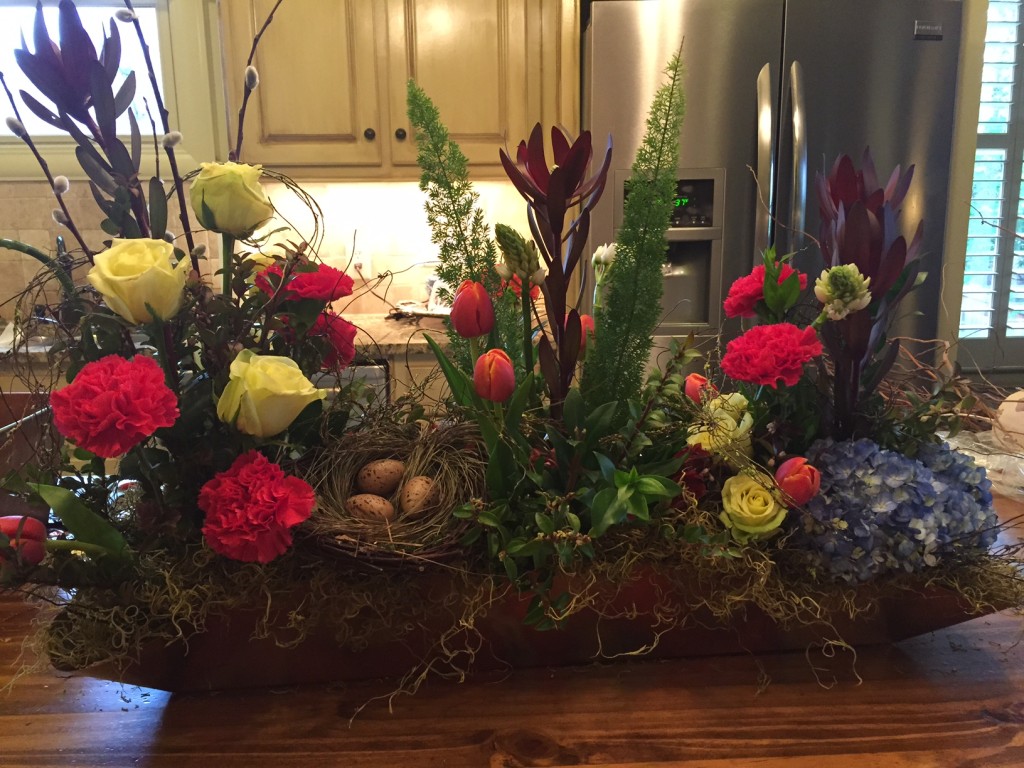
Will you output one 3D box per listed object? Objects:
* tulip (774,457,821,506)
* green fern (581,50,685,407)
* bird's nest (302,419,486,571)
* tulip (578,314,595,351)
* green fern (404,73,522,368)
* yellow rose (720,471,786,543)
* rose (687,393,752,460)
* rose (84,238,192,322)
[{"bbox_3d":[0.196,0.067,0.590,0.032,0.036,0.032,5,22,0],"label":"tulip"},{"bbox_3d":[0.097,-0.125,0.690,0.057,0.280,0.050,10,11,6],"label":"green fern"},{"bbox_3d":[-0.079,0.076,0.580,0.128,0.065,0.125,0,28,0],"label":"bird's nest"},{"bbox_3d":[0.059,-0.041,0.740,0.028,0.039,0.028,0,9,0],"label":"tulip"},{"bbox_3d":[-0.040,-0.129,0.700,0.057,0.235,0.050,-14,11,-1],"label":"green fern"},{"bbox_3d":[0.162,0.082,0.575,0.046,0.043,0.046,0,52,2],"label":"yellow rose"},{"bbox_3d":[0.162,0.034,0.670,0.051,0.050,0.050,2,11,14],"label":"rose"},{"bbox_3d":[-0.234,-0.064,0.535,0.062,0.052,0.062,-7,19,0],"label":"rose"}]

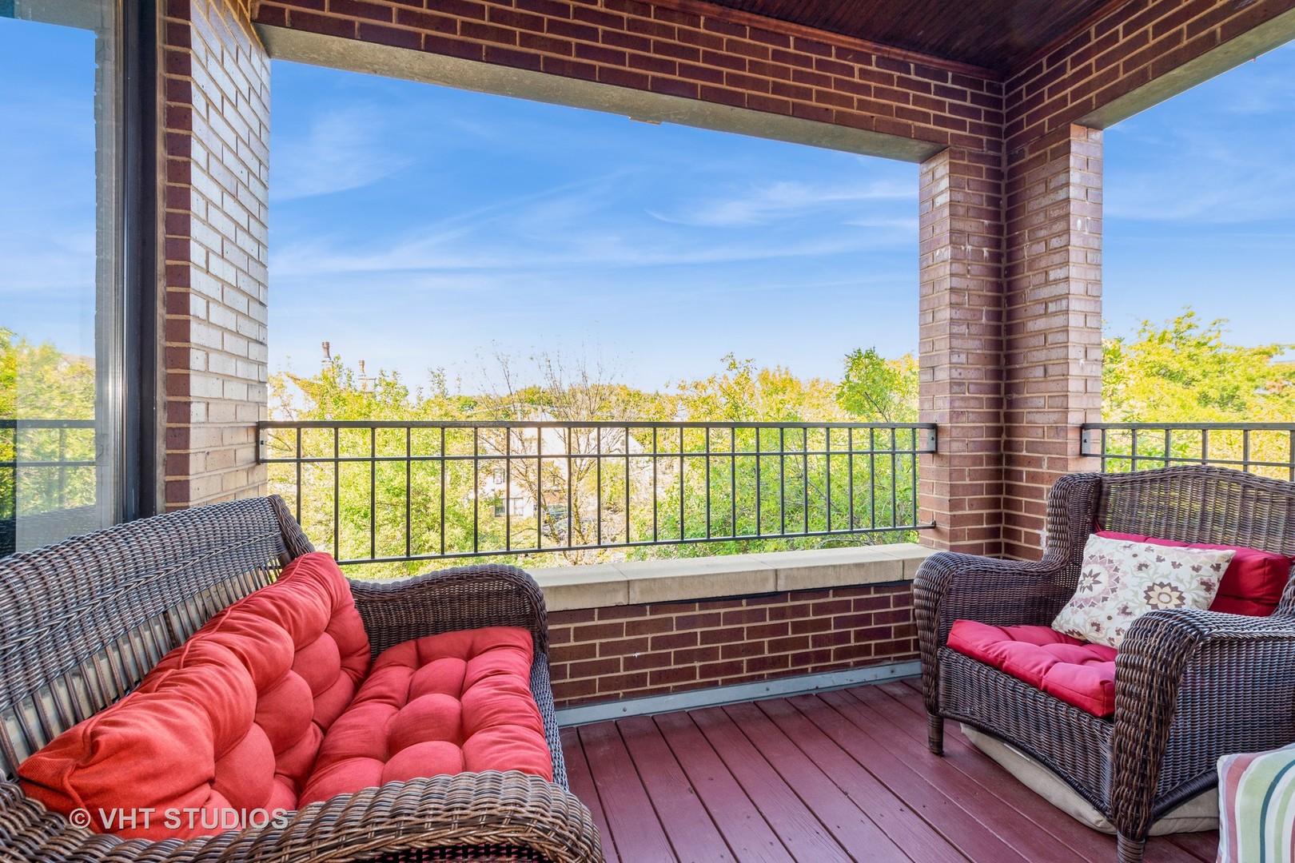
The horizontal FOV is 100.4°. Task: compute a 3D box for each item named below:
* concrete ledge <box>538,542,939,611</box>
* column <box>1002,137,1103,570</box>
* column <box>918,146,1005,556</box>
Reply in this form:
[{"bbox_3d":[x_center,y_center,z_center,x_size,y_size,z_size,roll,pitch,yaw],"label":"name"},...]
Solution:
[{"bbox_3d":[0.059,0.607,2.205,2.695,0.089,0.260,0,0,-15],"label":"concrete ledge"},{"bbox_3d":[1.816,-0.202,2.427,0.200,2.175,0.310,0,0,-15],"label":"column"},{"bbox_3d":[1.505,-0.211,2.606,0.305,2.190,0.200,0,0,-15],"label":"column"}]

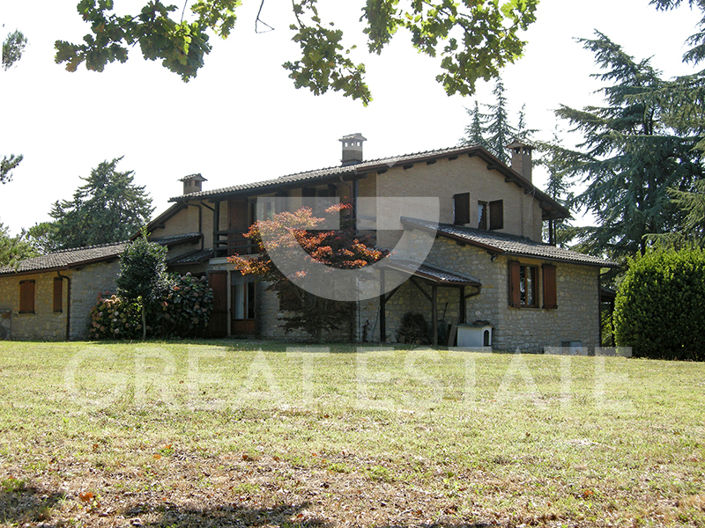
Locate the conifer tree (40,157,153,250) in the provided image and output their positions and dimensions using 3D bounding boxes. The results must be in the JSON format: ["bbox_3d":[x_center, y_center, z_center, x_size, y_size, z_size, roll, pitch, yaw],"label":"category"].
[{"bbox_3d":[-14.500,-1.050,55.000,6.700,10.400,6.500,0,-3,0],"label":"conifer tree"}]

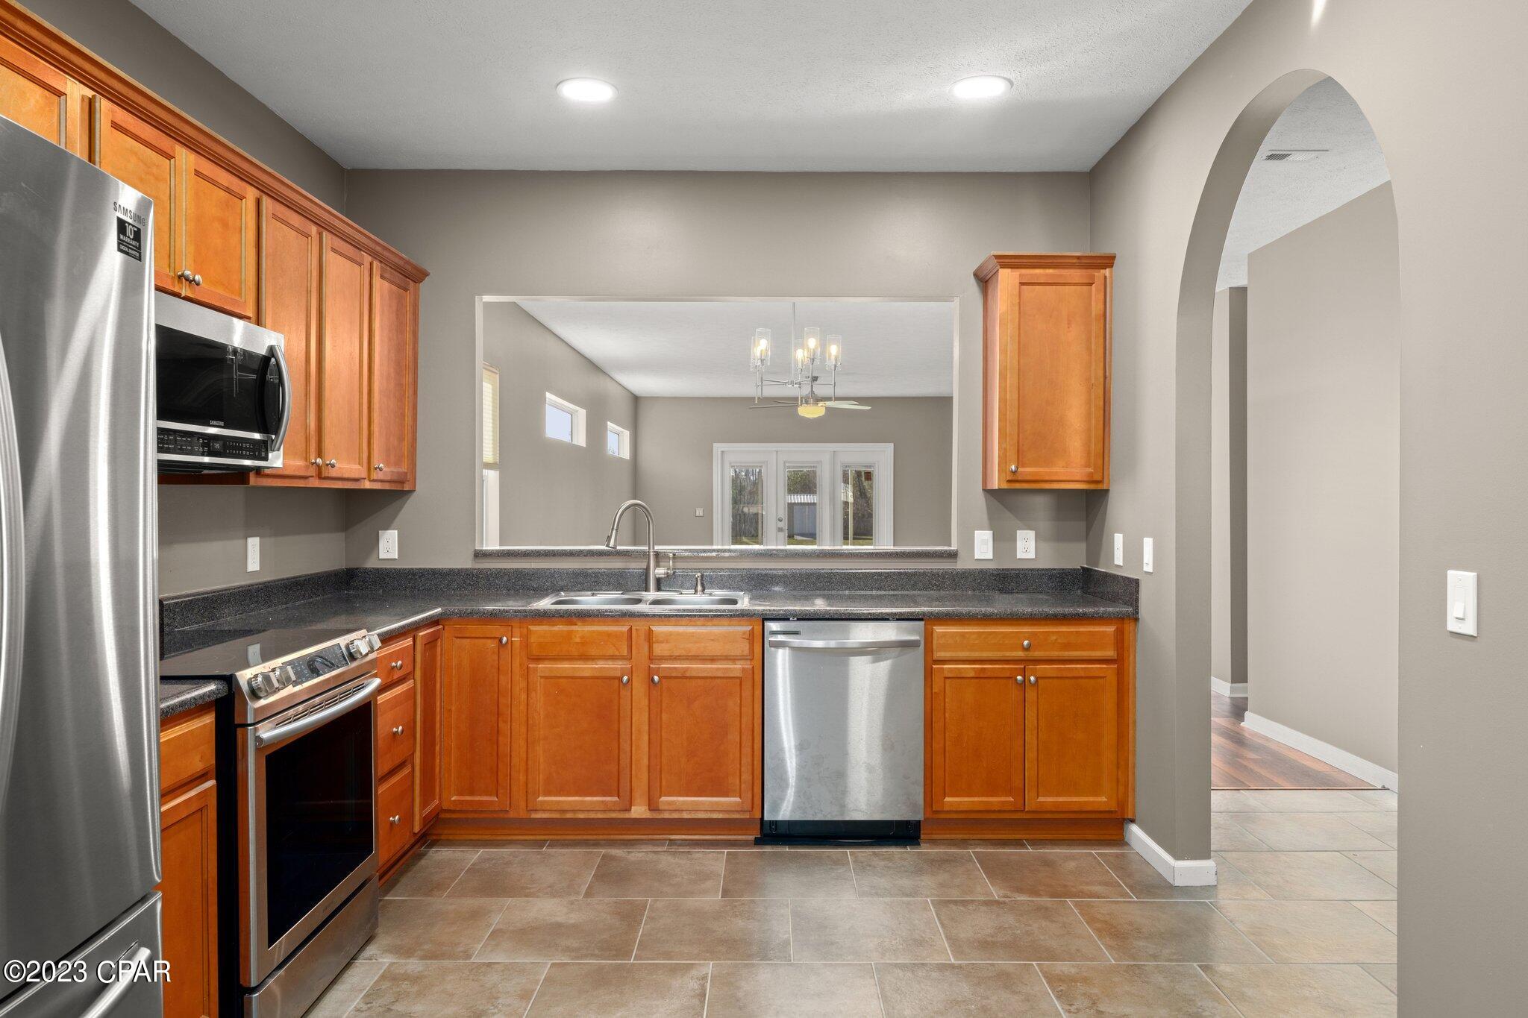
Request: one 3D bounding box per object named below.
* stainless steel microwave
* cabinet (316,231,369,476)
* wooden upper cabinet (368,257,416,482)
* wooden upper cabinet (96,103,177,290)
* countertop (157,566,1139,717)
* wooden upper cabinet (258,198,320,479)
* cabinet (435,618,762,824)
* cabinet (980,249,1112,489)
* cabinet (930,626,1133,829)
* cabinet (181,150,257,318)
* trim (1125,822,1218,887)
[{"bbox_3d":[-1.629,-0.312,2.673,0.437,0.422,0.759,0,1,0],"label":"stainless steel microwave"},{"bbox_3d":[-1.678,-0.538,3.708,0.334,0.894,0.452,0,1,0],"label":"cabinet"},{"bbox_3d":[-1.676,-0.542,4.188,0.334,0.899,0.487,0,1,0],"label":"wooden upper cabinet"},{"bbox_3d":[-1.683,-0.750,2.495,0.334,0.427,0.354,0,1,0],"label":"wooden upper cabinet"},{"bbox_3d":[-0.211,0.347,3.156,3.233,0.152,2.603,0,1,0],"label":"countertop"},{"bbox_3d":[-1.661,-0.512,3.213,0.329,0.860,0.420,0,1,0],"label":"wooden upper cabinet"},{"bbox_3d":[-0.624,0.806,4.155,1.237,0.788,0.615,0,1,0],"label":"cabinet"},{"bbox_3d":[1.182,-0.558,4.310,0.487,0.955,0.354,0,1,0],"label":"cabinet"},{"bbox_3d":[1.006,0.810,4.152,0.792,0.791,0.615,0,1,0],"label":"cabinet"},{"bbox_3d":[-1.662,-0.743,2.803,0.329,0.400,0.385,0,1,0],"label":"cabinet"},{"bbox_3d":[1.492,1.257,3.753,0.171,0.090,0.477,0,1,0],"label":"trim"}]

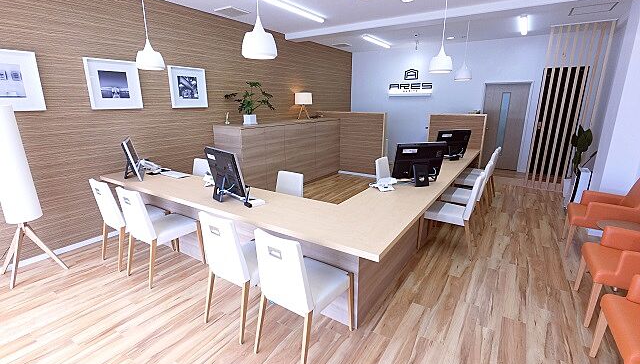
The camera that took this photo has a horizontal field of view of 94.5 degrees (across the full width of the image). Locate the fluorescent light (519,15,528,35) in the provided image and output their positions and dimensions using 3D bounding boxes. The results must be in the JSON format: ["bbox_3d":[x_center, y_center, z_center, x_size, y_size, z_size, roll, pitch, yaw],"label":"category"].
[{"bbox_3d":[3.323,-2.529,4.819,0.110,0.075,1.250,10,18,33],"label":"fluorescent light"}]

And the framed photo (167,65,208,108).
[{"bbox_3d":[-1.833,-1.329,4.175,0.030,0.539,0.563,9,18,33],"label":"framed photo"}]

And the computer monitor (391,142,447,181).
[{"bbox_3d":[0.962,-0.168,2.869,0.470,0.420,0.190,-1,15,-3],"label":"computer monitor"}]

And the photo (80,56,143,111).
[{"bbox_3d":[-2.313,-1.097,3.359,0.035,0.527,0.540,10,18,33],"label":"photo"}]

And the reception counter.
[{"bbox_3d":[0.071,0.046,4.286,3.428,0.705,4.183,9,18,33],"label":"reception counter"}]

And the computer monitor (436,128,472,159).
[{"bbox_3d":[1.955,-0.540,4.312,0.573,0.404,0.200,-5,16,-17],"label":"computer monitor"}]

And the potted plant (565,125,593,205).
[{"bbox_3d":[3.831,-0.216,4.410,0.260,1.232,0.270,10,18,33],"label":"potted plant"}]

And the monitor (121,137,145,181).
[{"bbox_3d":[-1.984,-0.218,3.139,0.190,0.420,0.470,-6,16,-19],"label":"monitor"}]

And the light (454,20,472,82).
[{"bbox_3d":[2.175,-1.957,4.362,0.245,0.895,0.245,10,18,33],"label":"light"}]

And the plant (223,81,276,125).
[{"bbox_3d":[-1.119,-1.275,4.725,0.780,0.700,0.660,-4,15,-12],"label":"plant"}]

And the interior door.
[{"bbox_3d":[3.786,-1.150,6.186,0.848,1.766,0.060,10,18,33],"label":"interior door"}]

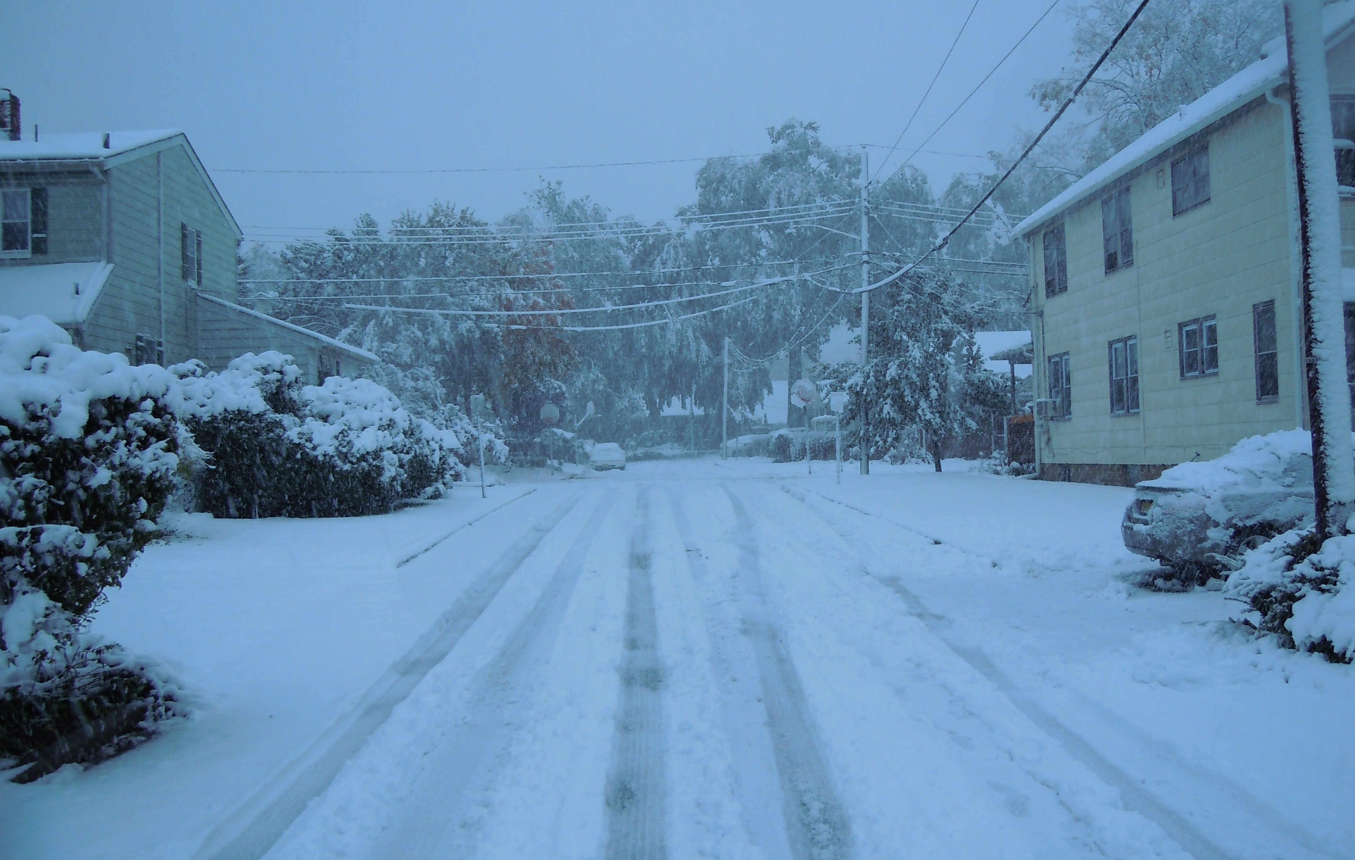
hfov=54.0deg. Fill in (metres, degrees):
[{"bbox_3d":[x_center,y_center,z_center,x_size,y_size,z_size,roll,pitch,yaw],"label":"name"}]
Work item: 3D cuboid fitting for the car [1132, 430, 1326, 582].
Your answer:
[{"bbox_3d":[7.000,0.750,13.700,4.650,1.500,1.780,0,-1,3],"label":"car"}]

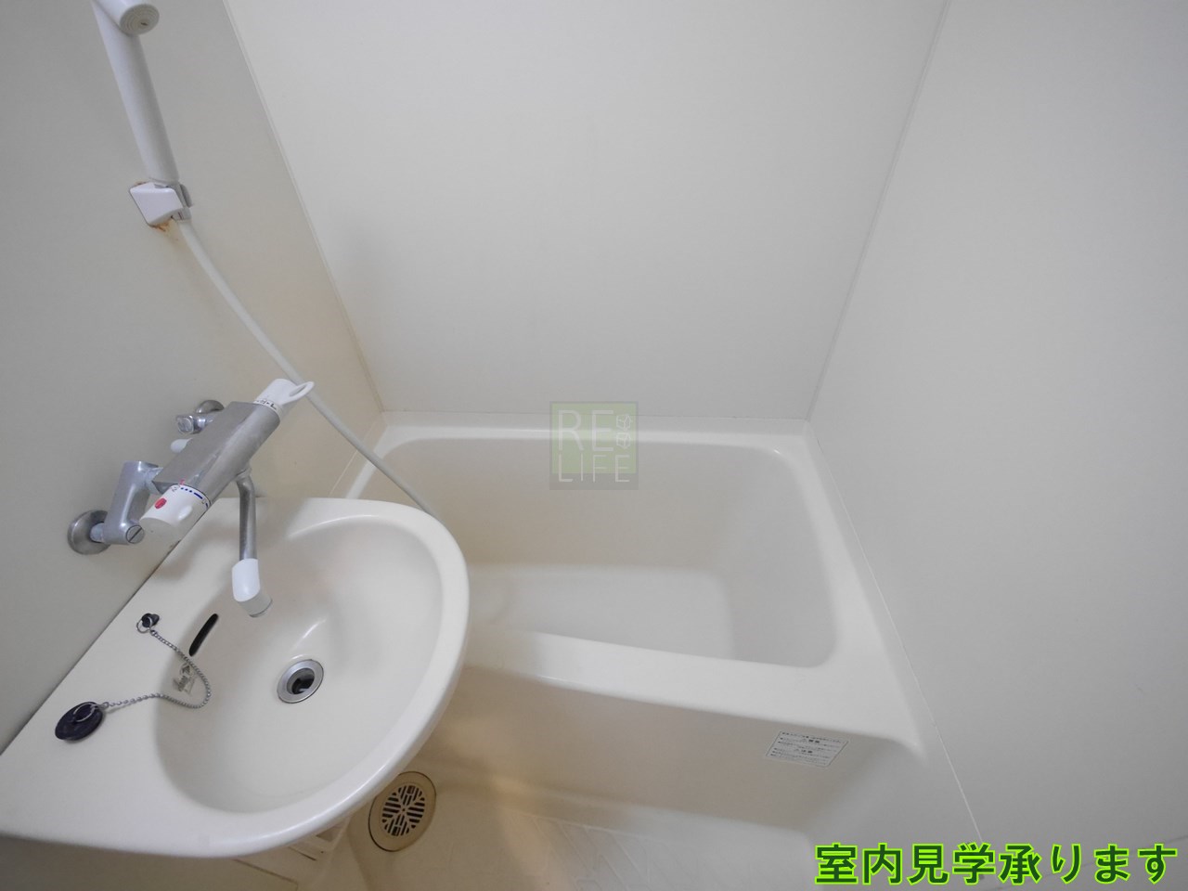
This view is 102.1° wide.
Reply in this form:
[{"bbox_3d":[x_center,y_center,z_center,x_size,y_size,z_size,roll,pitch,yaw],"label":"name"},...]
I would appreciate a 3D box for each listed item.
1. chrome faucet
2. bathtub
[{"bbox_3d":[-0.494,0.050,0.640,0.226,0.141,0.311,1,42,4],"label":"chrome faucet"},{"bbox_3d":[-0.031,0.355,1.086,1.040,0.520,0.700,1,42,4],"label":"bathtub"}]

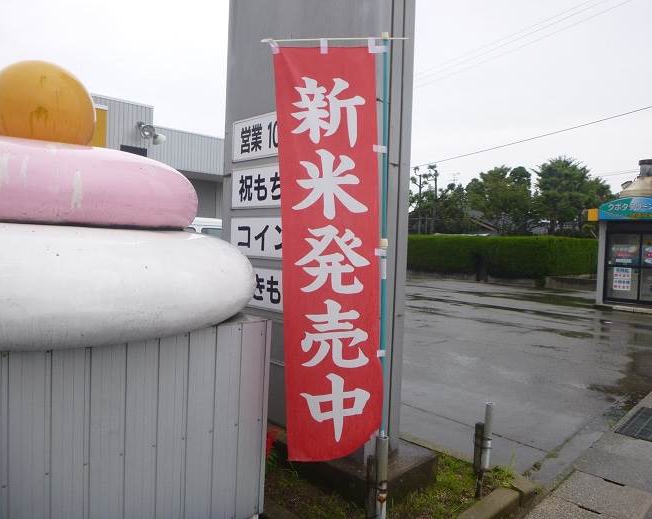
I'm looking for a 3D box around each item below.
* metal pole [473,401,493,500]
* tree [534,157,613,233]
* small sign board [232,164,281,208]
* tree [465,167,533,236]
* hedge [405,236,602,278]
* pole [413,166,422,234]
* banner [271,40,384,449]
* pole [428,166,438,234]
[{"bbox_3d":[0.901,1.085,2.840,0.080,0.540,0.070,7,2,45],"label":"metal pole"},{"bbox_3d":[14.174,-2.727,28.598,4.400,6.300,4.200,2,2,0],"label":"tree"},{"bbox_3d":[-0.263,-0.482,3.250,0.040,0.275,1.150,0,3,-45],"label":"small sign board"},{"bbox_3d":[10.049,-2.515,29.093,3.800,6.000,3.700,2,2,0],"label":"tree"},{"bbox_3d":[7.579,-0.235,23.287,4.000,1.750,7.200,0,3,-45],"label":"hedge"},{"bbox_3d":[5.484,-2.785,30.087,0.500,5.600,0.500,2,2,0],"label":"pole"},{"bbox_3d":[0.019,-0.026,2.170,0.475,1.790,0.080,-1,2,5],"label":"banner"},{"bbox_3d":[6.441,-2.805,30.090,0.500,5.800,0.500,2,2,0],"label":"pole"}]

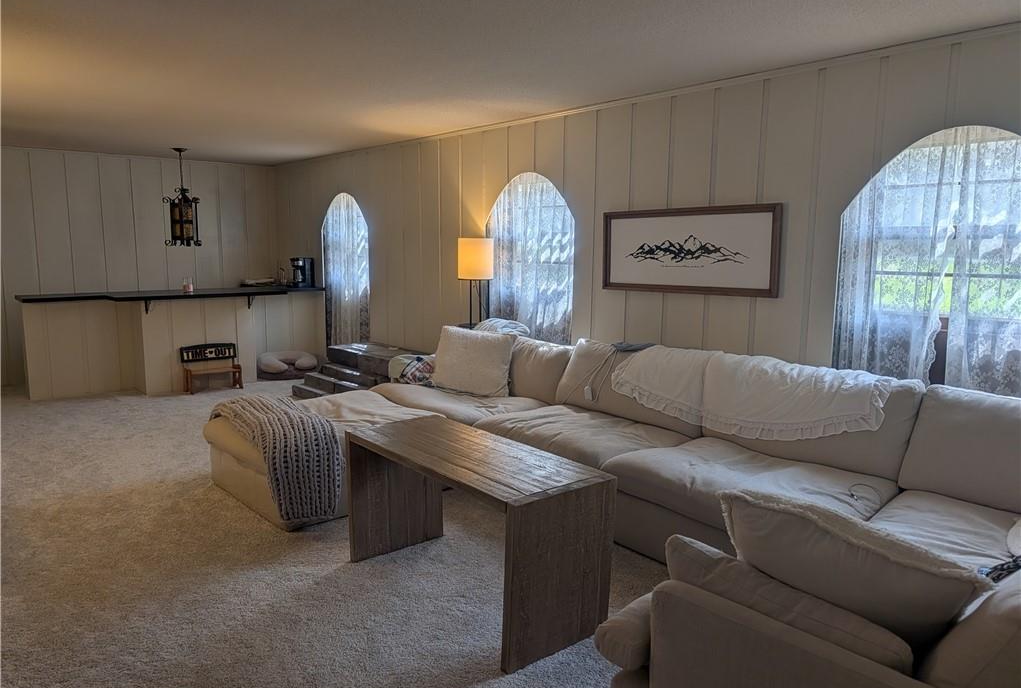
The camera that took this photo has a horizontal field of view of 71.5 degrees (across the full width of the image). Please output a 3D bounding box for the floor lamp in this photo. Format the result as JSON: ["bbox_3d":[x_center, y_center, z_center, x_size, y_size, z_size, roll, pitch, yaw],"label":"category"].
[{"bbox_3d":[-0.282,-0.080,5.666,0.276,1.535,0.276,1,8,0],"label":"floor lamp"}]

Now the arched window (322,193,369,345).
[{"bbox_3d":[-1.729,-0.745,7.562,0.099,1.699,0.987,-6,10,-41],"label":"arched window"}]

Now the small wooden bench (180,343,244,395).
[{"bbox_3d":[-3.004,0.242,7.145,0.533,0.444,0.247,-6,10,-41],"label":"small wooden bench"}]

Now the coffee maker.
[{"bbox_3d":[-2.357,-0.806,8.004,0.187,0.335,0.237,6,10,36],"label":"coffee maker"}]

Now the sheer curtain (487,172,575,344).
[{"bbox_3d":[0.150,-0.436,5.426,0.099,1.704,0.967,-6,10,-41],"label":"sheer curtain"}]

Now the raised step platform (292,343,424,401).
[{"bbox_3d":[-1.380,0.316,6.646,0.789,0.464,1.342,-6,10,-41],"label":"raised step platform"}]

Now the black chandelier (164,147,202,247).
[{"bbox_3d":[-3.381,-1.496,7.300,0.316,0.977,0.316,-6,10,-41],"label":"black chandelier"}]

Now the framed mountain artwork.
[{"bbox_3d":[1.047,-0.581,4.317,0.035,0.508,1.273,-6,10,-41],"label":"framed mountain artwork"}]

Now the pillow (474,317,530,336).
[{"bbox_3d":[-0.060,-0.093,5.184,0.355,0.227,0.444,-6,10,-41],"label":"pillow"}]

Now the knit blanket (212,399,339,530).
[{"bbox_3d":[-1.355,0.627,4.048,0.444,0.523,1.016,-6,10,-41],"label":"knit blanket"}]

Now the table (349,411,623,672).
[{"bbox_3d":[-0.178,0.753,2.994,0.508,0.612,1.174,-6,10,-39],"label":"table"}]

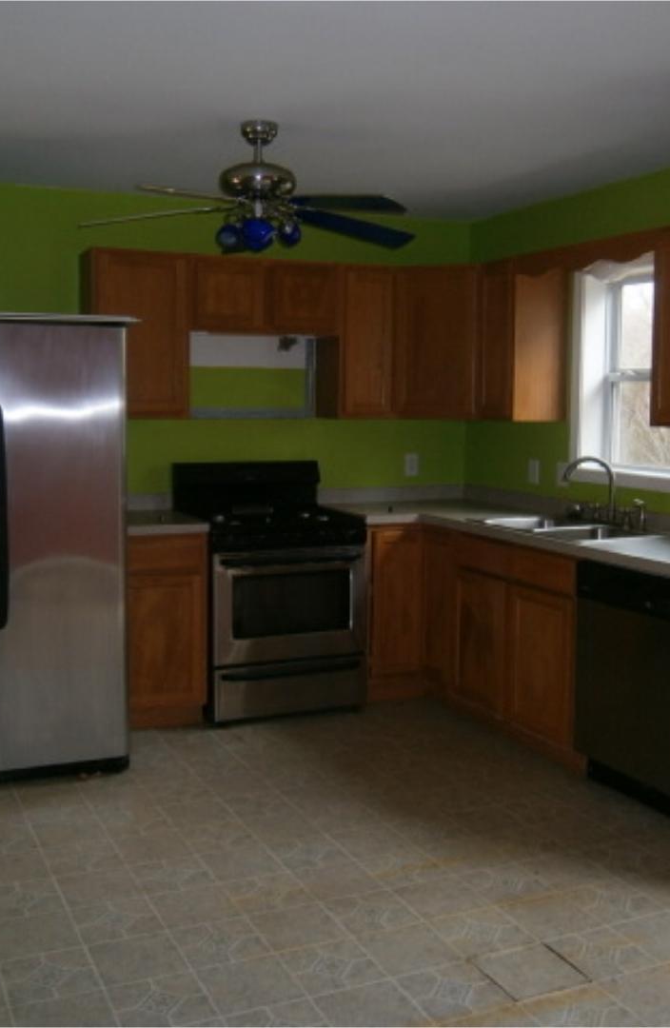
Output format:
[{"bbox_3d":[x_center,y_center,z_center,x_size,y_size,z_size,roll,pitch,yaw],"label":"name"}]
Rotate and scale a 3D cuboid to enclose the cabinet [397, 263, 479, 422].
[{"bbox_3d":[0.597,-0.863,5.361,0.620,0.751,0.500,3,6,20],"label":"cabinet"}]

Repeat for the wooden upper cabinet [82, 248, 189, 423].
[{"bbox_3d":[-0.931,-0.822,4.781,0.439,0.751,0.310,-2,6,-25],"label":"wooden upper cabinet"}]

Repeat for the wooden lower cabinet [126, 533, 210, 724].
[{"bbox_3d":[-0.897,0.497,4.753,0.444,0.892,0.627,-2,6,-25],"label":"wooden lower cabinet"}]

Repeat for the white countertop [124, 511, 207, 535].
[{"bbox_3d":[-0.900,0.050,4.765,0.443,0.039,0.635,-3,7,-25],"label":"white countertop"}]

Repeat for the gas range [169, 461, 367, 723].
[{"bbox_3d":[-0.326,0.345,5.020,0.767,1.155,0.680,-3,7,-25],"label":"gas range"}]

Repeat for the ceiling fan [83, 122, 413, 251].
[{"bbox_3d":[-0.272,-1.138,3.599,1.250,0.447,1.230,-3,7,-25],"label":"ceiling fan"}]

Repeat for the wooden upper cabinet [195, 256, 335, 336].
[{"bbox_3d":[-0.392,-1.051,5.051,0.762,0.353,0.320,-3,7,-25],"label":"wooden upper cabinet"}]

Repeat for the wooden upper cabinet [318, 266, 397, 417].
[{"bbox_3d":[0.103,-0.873,5.303,0.327,0.756,0.320,-3,7,-25],"label":"wooden upper cabinet"}]

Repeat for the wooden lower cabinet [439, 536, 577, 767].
[{"bbox_3d":[1.016,0.546,4.565,0.620,0.876,0.932,-3,7,-25],"label":"wooden lower cabinet"}]

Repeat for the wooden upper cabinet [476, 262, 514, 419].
[{"bbox_3d":[0.911,-0.835,5.016,0.320,0.756,0.305,-3,7,-25],"label":"wooden upper cabinet"}]

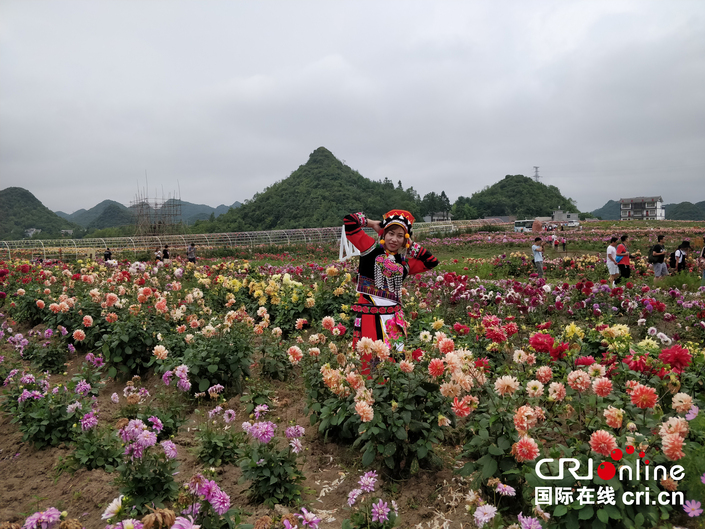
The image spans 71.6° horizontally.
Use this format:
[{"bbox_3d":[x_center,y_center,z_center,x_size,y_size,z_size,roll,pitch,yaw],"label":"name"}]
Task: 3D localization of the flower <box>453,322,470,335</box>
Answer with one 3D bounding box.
[{"bbox_3d":[0.818,0.480,3.650,0.127,0.093,0.090,1,3,13],"label":"flower"}]

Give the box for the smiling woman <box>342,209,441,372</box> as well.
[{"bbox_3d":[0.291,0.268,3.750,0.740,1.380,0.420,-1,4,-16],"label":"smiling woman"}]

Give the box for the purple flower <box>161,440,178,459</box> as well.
[{"bbox_3d":[-0.989,1.004,2.650,0.075,0.100,0.087,2,3,29],"label":"purple flower"}]

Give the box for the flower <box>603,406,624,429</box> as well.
[{"bbox_3d":[1.174,0.688,2.200,0.099,0.099,0.079,-2,4,-24],"label":"flower"}]

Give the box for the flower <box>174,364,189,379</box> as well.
[{"bbox_3d":[-1.294,0.810,3.700,0.106,0.106,0.085,0,3,0],"label":"flower"}]

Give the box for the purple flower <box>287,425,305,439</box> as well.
[{"bbox_3d":[-0.315,0.922,2.700,0.099,0.077,0.089,0,4,-7],"label":"purple flower"}]

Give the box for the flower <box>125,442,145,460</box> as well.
[{"bbox_3d":[-1.183,1.015,2.650,0.111,0.089,0.085,-1,3,-24],"label":"flower"}]

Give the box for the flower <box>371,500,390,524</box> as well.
[{"bbox_3d":[0.120,1.065,2.100,0.090,0.098,0.050,0,-9,-2],"label":"flower"}]

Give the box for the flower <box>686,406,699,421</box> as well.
[{"bbox_3d":[1.460,0.640,2.100,0.052,0.060,0.042,0,4,-5],"label":"flower"}]

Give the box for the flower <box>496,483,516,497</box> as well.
[{"bbox_3d":[0.709,1.035,2.250,0.092,0.055,0.092,1,4,8],"label":"flower"}]

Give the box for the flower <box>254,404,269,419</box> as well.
[{"bbox_3d":[-0.557,0.904,3.000,0.089,0.089,0.075,-1,3,-11],"label":"flower"}]

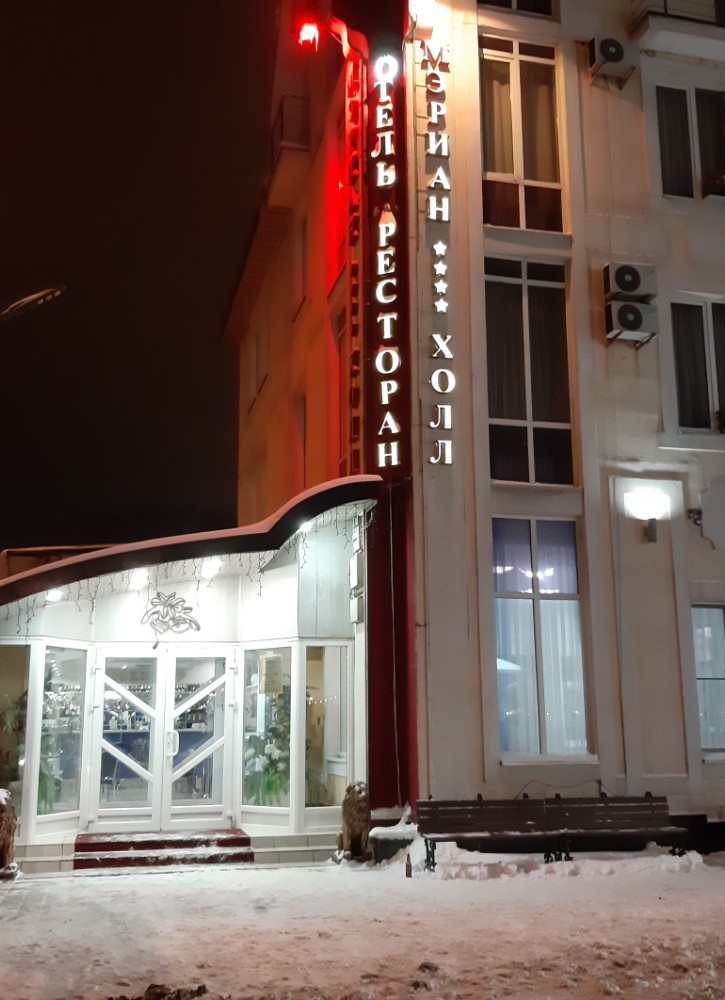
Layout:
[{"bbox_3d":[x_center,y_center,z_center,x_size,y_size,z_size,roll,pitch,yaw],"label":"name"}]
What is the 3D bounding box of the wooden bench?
[{"bbox_3d":[2.178,3.775,11.898,3.080,0.800,0.620,2,-12,-10],"label":"wooden bench"}]

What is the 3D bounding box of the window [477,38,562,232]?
[{"bbox_3d":[2.215,-5.140,14.564,1.205,2.890,0.150,3,-12,-14],"label":"window"}]

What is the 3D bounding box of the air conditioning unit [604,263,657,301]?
[{"bbox_3d":[3.586,-2.913,13.971,0.694,0.416,0.240,3,-12,-14],"label":"air conditioning unit"}]

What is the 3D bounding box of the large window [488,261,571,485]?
[{"bbox_3d":[2.225,-1.739,13.885,1.193,3.087,0.150,3,-12,-14],"label":"large window"}]

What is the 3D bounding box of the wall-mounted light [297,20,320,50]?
[{"bbox_3d":[-0.747,-6.449,14.430,0.310,0.370,0.260,-1,-12,5],"label":"wall-mounted light"}]

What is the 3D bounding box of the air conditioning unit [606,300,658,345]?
[{"bbox_3d":[3.581,-2.376,13.862,0.677,0.410,0.240,3,-12,-14],"label":"air conditioning unit"}]

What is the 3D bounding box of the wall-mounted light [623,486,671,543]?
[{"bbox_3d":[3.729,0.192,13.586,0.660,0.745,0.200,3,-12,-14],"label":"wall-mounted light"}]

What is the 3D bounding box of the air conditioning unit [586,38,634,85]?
[{"bbox_3d":[3.516,-6.167,14.629,0.690,0.470,0.270,3,-12,-14],"label":"air conditioning unit"}]

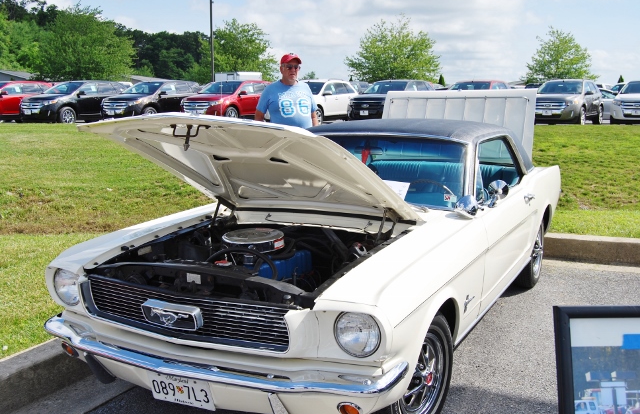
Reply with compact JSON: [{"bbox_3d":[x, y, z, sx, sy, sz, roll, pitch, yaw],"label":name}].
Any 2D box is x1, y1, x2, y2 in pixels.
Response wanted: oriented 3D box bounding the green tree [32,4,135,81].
[{"bbox_3d":[-16.473,-10.496,48.952,7.280,7.600,7.280,0,9,0],"label":"green tree"}]

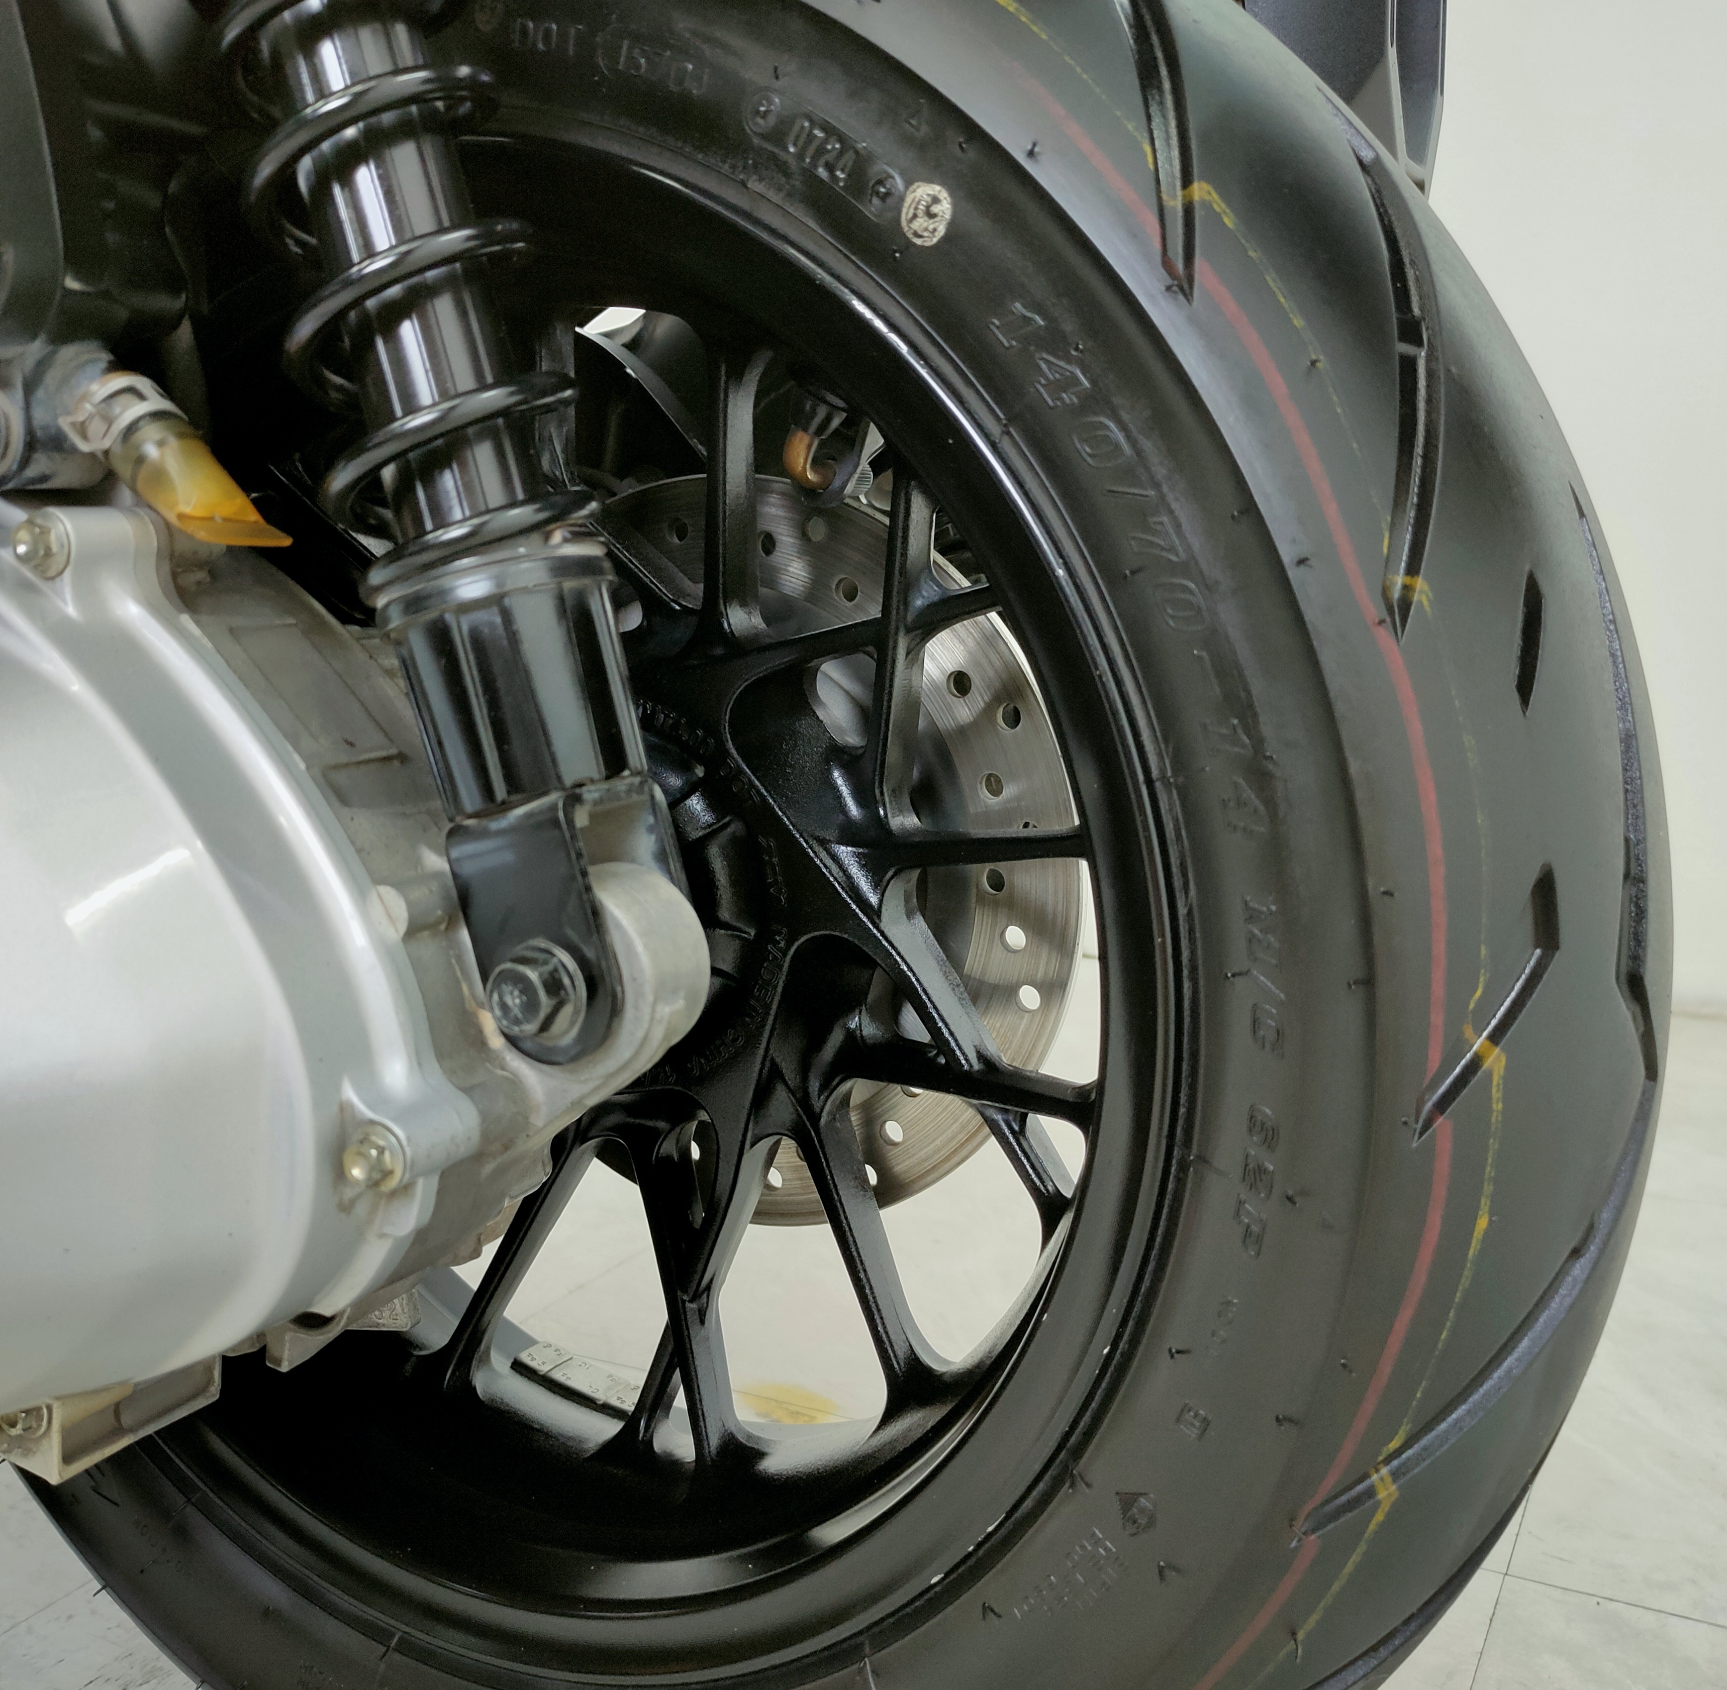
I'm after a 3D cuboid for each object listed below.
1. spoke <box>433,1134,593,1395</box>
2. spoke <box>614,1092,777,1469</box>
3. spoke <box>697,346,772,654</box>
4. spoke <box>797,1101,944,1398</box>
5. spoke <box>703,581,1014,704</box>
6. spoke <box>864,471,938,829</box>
[{"bbox_3d":[-0.102,0.121,0.628,0.011,0.084,0.018,26,-4,23],"label":"spoke"},{"bbox_3d":[-0.045,0.122,0.599,0.043,0.097,0.021,-2,-12,29],"label":"spoke"},{"bbox_3d":[-0.034,-0.093,0.554,0.011,0.081,0.018,26,44,23],"label":"spoke"},{"bbox_3d":[0.002,0.108,0.569,0.018,0.011,0.084,15,42,-46],"label":"spoke"},{"bbox_3d":[0.000,-0.050,0.544,0.018,0.015,0.108,-16,3,-43],"label":"spoke"},{"bbox_3d":[0.010,-0.050,0.540,0.011,0.100,0.018,28,47,22],"label":"spoke"}]

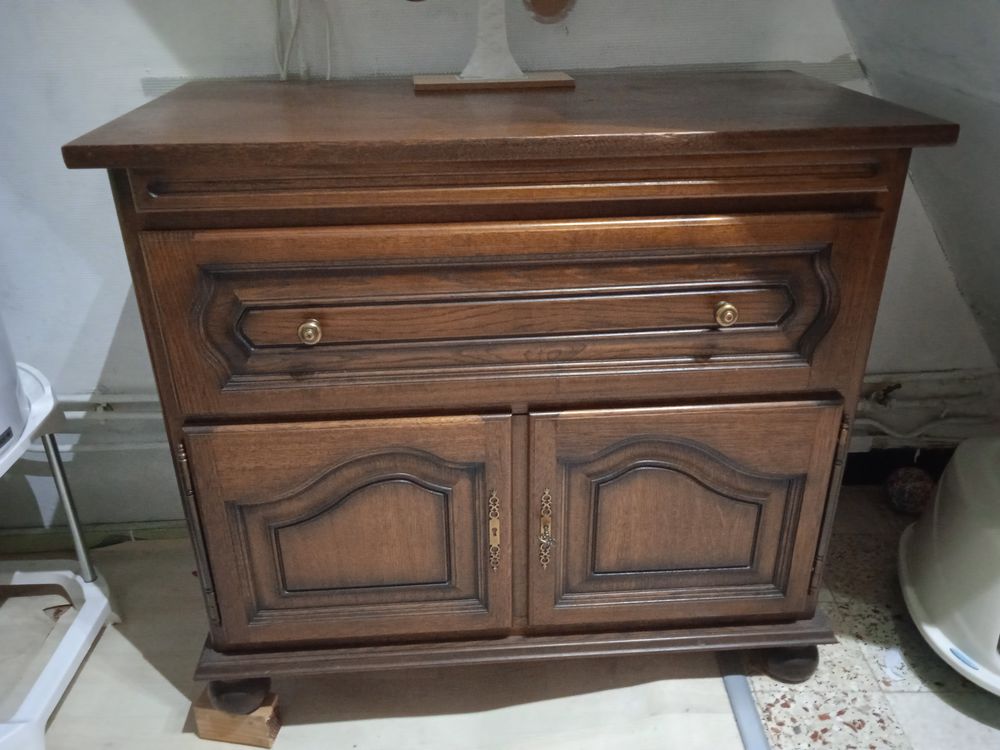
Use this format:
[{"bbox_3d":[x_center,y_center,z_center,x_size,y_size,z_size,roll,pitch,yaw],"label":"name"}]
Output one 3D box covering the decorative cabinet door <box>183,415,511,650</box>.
[{"bbox_3d":[-0.200,0.229,1.174,0.435,0.380,0.026,-2,27,-3],"label":"decorative cabinet door"}]

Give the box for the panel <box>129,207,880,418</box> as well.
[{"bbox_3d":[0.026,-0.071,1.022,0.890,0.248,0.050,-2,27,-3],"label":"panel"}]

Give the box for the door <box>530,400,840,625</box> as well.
[{"bbox_3d":[0.259,0.211,1.197,0.432,0.380,0.028,-2,27,-3],"label":"door"}]

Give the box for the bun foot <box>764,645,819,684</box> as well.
[{"bbox_3d":[0.473,0.456,1.325,0.096,0.077,0.096,-2,27,-3],"label":"bun foot"}]

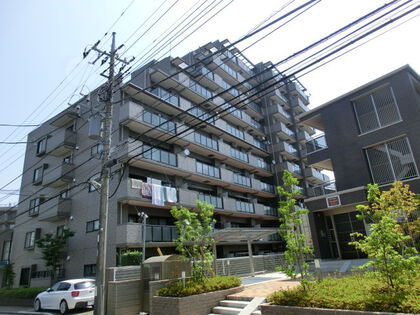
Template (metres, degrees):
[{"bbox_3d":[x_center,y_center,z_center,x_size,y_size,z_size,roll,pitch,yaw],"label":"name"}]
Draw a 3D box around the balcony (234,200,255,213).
[{"bbox_3d":[3.805,5.391,31.411,0.300,1.012,3.971,-17,-22,33],"label":"balcony"}]

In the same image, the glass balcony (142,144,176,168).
[{"bbox_3d":[-3.802,-0.049,22.482,0.300,1.072,3.654,-17,-22,33],"label":"glass balcony"}]

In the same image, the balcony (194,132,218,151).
[{"bbox_3d":[-0.316,-1.406,28.288,0.300,1.072,3.760,-17,-22,33],"label":"balcony"}]

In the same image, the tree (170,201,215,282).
[{"bbox_3d":[-0.725,3.578,12.215,1.700,3.395,1.700,-4,-18,0],"label":"tree"}]

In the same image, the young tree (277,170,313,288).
[{"bbox_3d":[2.292,1.977,7.927,0.850,3.200,0.850,-4,-18,0],"label":"young tree"}]

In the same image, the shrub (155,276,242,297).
[{"bbox_3d":[-0.482,4.845,11.001,2.900,0.500,1.500,11,-24,-38],"label":"shrub"}]

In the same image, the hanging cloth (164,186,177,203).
[{"bbox_3d":[-2.859,2.858,22.316,0.100,1.052,1.060,-17,-22,33],"label":"hanging cloth"}]

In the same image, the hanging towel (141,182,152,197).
[{"bbox_3d":[-4.342,2.283,20.359,0.100,0.849,0.893,-17,-22,33],"label":"hanging towel"}]

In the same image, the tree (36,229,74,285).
[{"bbox_3d":[-10.649,7.084,20.026,2.200,4.095,2.200,5,-21,-26],"label":"tree"}]

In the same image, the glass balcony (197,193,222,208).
[{"bbox_3d":[0.106,4.016,26.504,0.300,1.072,3.760,-17,-22,33],"label":"glass balcony"}]

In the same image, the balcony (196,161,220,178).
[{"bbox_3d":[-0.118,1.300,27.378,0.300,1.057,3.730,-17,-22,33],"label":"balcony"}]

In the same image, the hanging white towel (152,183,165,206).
[{"bbox_3d":[-3.702,2.748,21.107,0.100,1.469,1.162,-17,-22,33],"label":"hanging white towel"}]

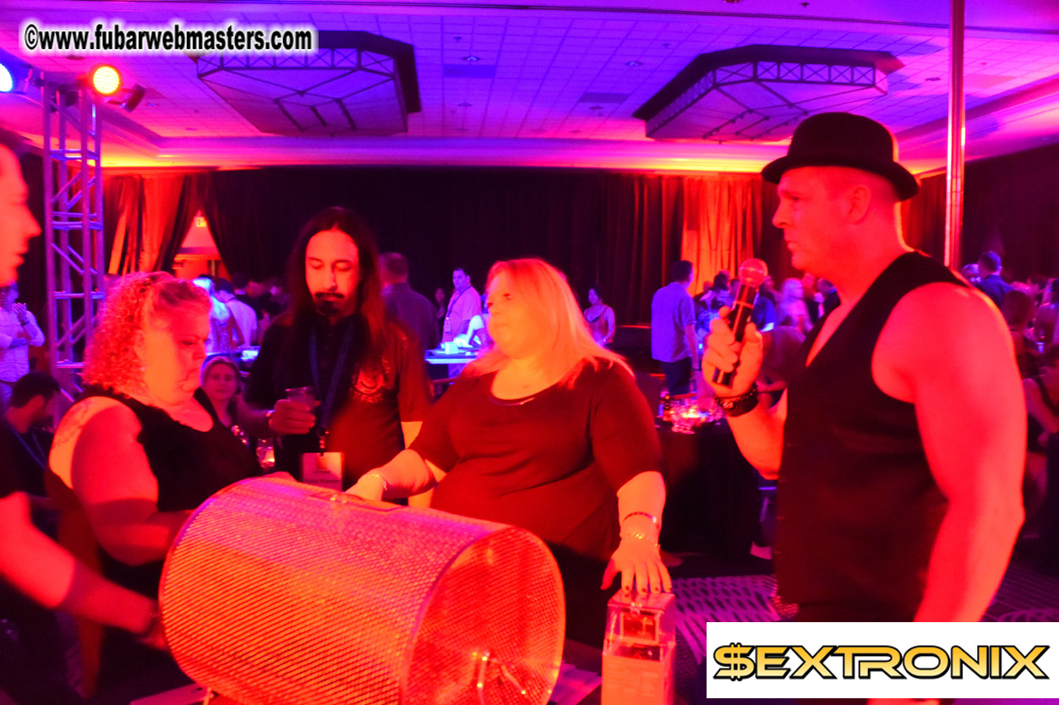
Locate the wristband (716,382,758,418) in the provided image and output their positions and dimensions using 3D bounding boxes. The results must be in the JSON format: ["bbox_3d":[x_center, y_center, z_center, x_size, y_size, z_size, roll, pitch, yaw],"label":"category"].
[{"bbox_3d":[0.394,0.090,1.560,0.078,0.042,0.066,-14,23,16],"label":"wristband"}]

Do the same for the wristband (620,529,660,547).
[{"bbox_3d":[0.208,0.354,1.550,0.072,0.060,0.014,-2,40,9],"label":"wristband"}]

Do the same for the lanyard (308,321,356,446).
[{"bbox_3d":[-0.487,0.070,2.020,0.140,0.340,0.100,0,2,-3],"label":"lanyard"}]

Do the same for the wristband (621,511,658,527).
[{"bbox_3d":[0.211,0.325,1.570,0.072,0.060,0.012,-3,38,7],"label":"wristband"}]

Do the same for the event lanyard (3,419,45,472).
[{"bbox_3d":[-1.918,0.380,3.150,0.150,0.280,0.160,2,3,41],"label":"event lanyard"}]

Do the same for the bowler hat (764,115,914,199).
[{"bbox_3d":[0.605,-0.379,1.600,0.285,0.155,0.250,10,5,17],"label":"bowler hat"}]

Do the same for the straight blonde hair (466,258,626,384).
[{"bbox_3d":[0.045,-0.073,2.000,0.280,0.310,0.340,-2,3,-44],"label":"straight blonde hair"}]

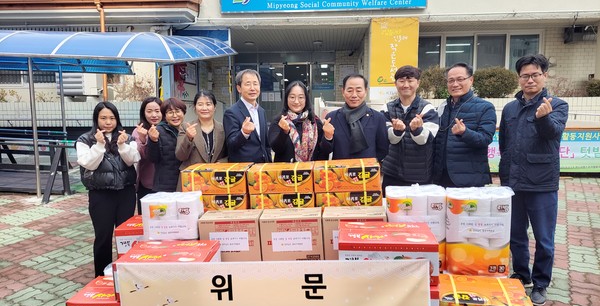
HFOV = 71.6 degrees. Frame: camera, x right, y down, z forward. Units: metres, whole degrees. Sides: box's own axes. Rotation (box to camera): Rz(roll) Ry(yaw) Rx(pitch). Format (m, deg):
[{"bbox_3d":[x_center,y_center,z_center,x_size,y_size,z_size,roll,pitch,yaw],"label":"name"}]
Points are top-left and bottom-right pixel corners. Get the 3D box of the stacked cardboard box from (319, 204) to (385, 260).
[{"bbox_3d":[0.343,0.529,2.603,0.378,0.330,0.220,-1,8,6],"label":"stacked cardboard box"}]

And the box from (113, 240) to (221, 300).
[{"bbox_3d":[-0.747,0.673,2.423,0.495,0.208,0.365,-2,8,2],"label":"box"}]

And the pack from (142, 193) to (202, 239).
[{"bbox_3d":[-0.819,0.519,2.766,0.356,0.475,0.240,-2,8,0],"label":"pack"}]

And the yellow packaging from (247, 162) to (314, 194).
[{"bbox_3d":[-0.118,0.170,2.912,0.435,0.158,0.310,-2,8,2],"label":"yellow packaging"}]

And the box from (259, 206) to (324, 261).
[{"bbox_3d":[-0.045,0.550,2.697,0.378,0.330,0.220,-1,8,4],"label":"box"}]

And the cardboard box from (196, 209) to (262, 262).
[{"bbox_3d":[-0.438,0.564,2.732,0.378,0.330,0.220,-2,8,1],"label":"cardboard box"}]

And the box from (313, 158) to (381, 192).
[{"bbox_3d":[0.325,0.157,2.885,0.435,0.158,0.310,-2,8,4],"label":"box"}]

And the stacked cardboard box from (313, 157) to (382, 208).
[{"bbox_3d":[0.328,0.235,2.895,0.435,0.316,0.310,-2,8,4],"label":"stacked cardboard box"}]

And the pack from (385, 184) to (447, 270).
[{"bbox_3d":[0.741,0.477,2.665,0.356,0.475,0.240,0,8,12],"label":"pack"}]

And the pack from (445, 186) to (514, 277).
[{"bbox_3d":[1.101,0.478,2.582,0.356,0.475,0.240,0,8,15],"label":"pack"}]

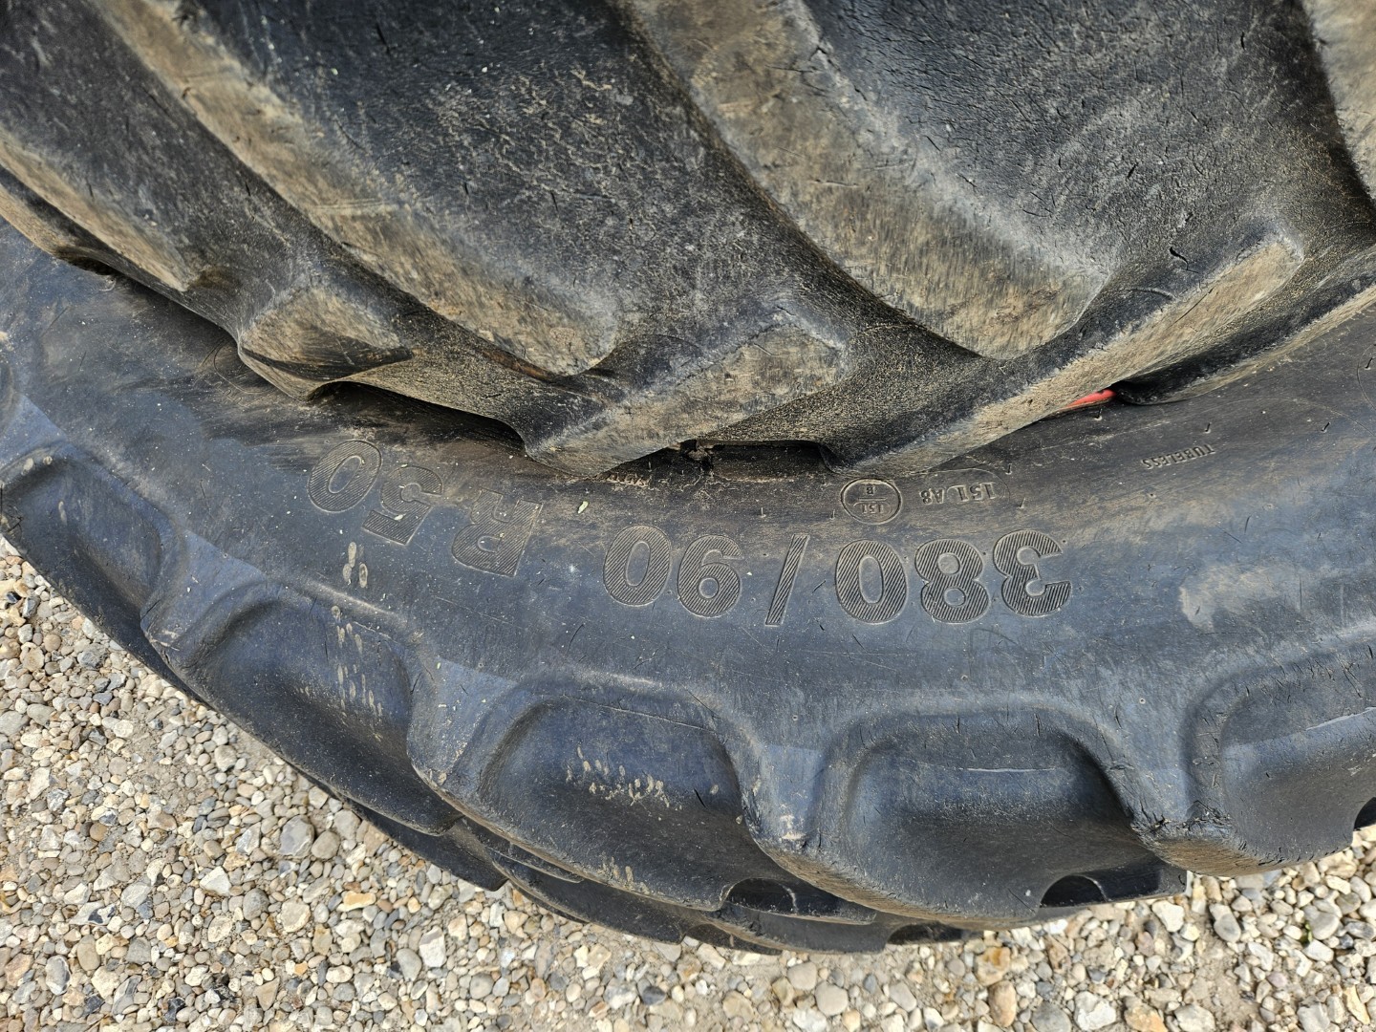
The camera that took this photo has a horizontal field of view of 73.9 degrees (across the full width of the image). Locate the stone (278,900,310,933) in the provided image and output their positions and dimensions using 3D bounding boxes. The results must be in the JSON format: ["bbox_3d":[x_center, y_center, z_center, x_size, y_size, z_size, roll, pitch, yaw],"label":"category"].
[{"bbox_3d":[-0.534,0.546,1.240,0.041,0.026,0.038,2,66,8],"label":"stone"}]

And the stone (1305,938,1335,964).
[{"bbox_3d":[0.749,0.517,1.084,0.026,0.012,0.018,26,76,14],"label":"stone"}]

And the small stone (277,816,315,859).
[{"bbox_3d":[-0.537,0.441,1.257,0.045,0.033,0.050,-1,71,6],"label":"small stone"}]

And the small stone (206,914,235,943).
[{"bbox_3d":[-0.628,0.555,1.227,0.024,0.017,0.033,5,71,8],"label":"small stone"}]

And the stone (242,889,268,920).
[{"bbox_3d":[-0.594,0.531,1.253,0.034,0.023,0.038,-18,65,-2],"label":"stone"}]

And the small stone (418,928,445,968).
[{"bbox_3d":[-0.334,0.563,1.191,0.032,0.022,0.046,-10,70,3],"label":"small stone"}]

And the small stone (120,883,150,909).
[{"bbox_3d":[-0.771,0.529,1.275,0.038,0.021,0.031,-2,66,6],"label":"small stone"}]

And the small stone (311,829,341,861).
[{"bbox_3d":[-0.503,0.460,1.275,0.036,0.024,0.038,24,71,16],"label":"small stone"}]

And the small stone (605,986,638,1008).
[{"bbox_3d":[-0.085,0.609,1.159,0.040,0.018,0.026,-4,66,5],"label":"small stone"}]

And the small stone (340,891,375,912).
[{"bbox_3d":[-0.448,0.524,1.240,0.044,0.018,0.026,1,66,7],"label":"small stone"}]

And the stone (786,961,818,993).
[{"bbox_3d":[0.144,0.578,1.146,0.036,0.021,0.031,-10,65,2],"label":"stone"}]

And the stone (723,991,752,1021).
[{"bbox_3d":[0.061,0.606,1.131,0.036,0.020,0.029,2,71,7],"label":"stone"}]

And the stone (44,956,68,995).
[{"bbox_3d":[-0.849,0.618,1.231,0.026,0.018,0.049,-22,70,-1],"label":"stone"}]

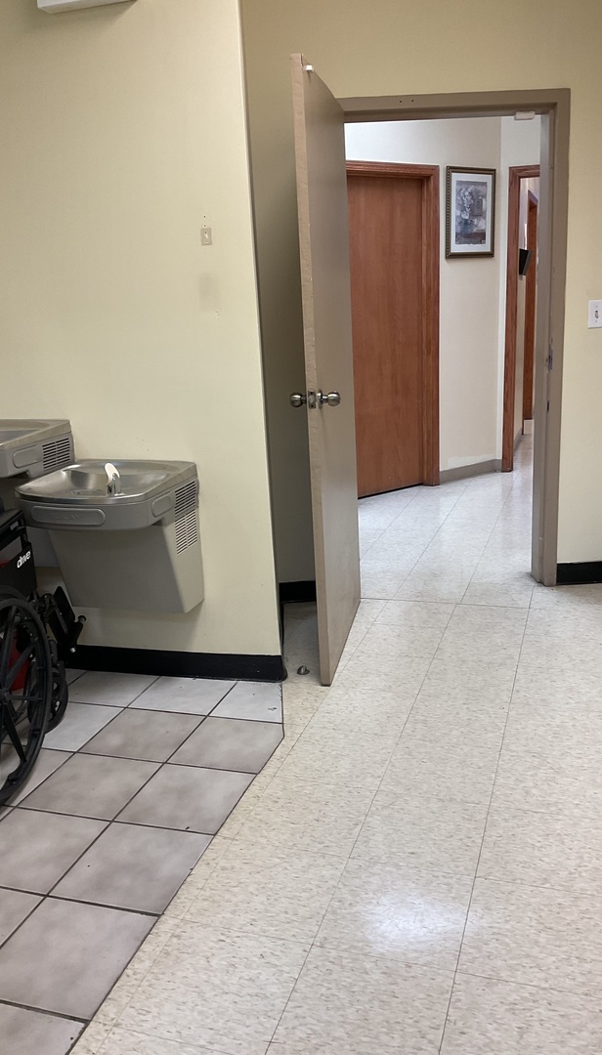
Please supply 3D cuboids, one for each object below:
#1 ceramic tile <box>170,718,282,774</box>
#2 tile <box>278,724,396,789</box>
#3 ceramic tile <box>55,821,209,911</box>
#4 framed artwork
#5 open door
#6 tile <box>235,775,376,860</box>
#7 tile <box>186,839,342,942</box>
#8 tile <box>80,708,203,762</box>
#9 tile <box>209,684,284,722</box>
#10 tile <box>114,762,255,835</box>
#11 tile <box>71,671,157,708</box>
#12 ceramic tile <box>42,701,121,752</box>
[{"bbox_3d":[-0.219,0.680,2.757,0.296,0.010,0.304,2,16,18],"label":"ceramic tile"},{"bbox_3d":[0.116,0.686,2.629,0.305,0.014,0.305,2,16,18],"label":"tile"},{"bbox_3d":[-0.411,0.842,2.188,0.295,0.010,0.308,2,16,18],"label":"ceramic tile"},{"bbox_3d":[1.114,-2.055,5.783,0.452,0.558,0.030,-14,18,-34],"label":"framed artwork"},{"bbox_3d":[0.116,-0.528,3.251,0.042,2.013,0.855,0,15,11],"label":"open door"},{"bbox_3d":[0.021,0.773,2.364,0.307,0.010,0.307,2,16,18],"label":"tile"},{"bbox_3d":[-0.073,0.855,2.083,0.307,0.010,0.307,2,16,18],"label":"tile"},{"bbox_3d":[-0.501,0.664,2.831,0.296,0.014,0.300,2,16,18],"label":"tile"},{"bbox_3d":[-0.137,0.593,3.020,0.263,0.014,0.283,2,16,18],"label":"tile"},{"bbox_3d":[-0.315,0.762,2.476,0.296,0.010,0.304,2,16,18],"label":"tile"},{"bbox_3d":[-0.708,0.586,3.198,0.308,0.010,0.252,2,16,18],"label":"tile"},{"bbox_3d":[-0.798,0.660,2.949,0.304,0.010,0.304,2,16,18],"label":"ceramic tile"}]

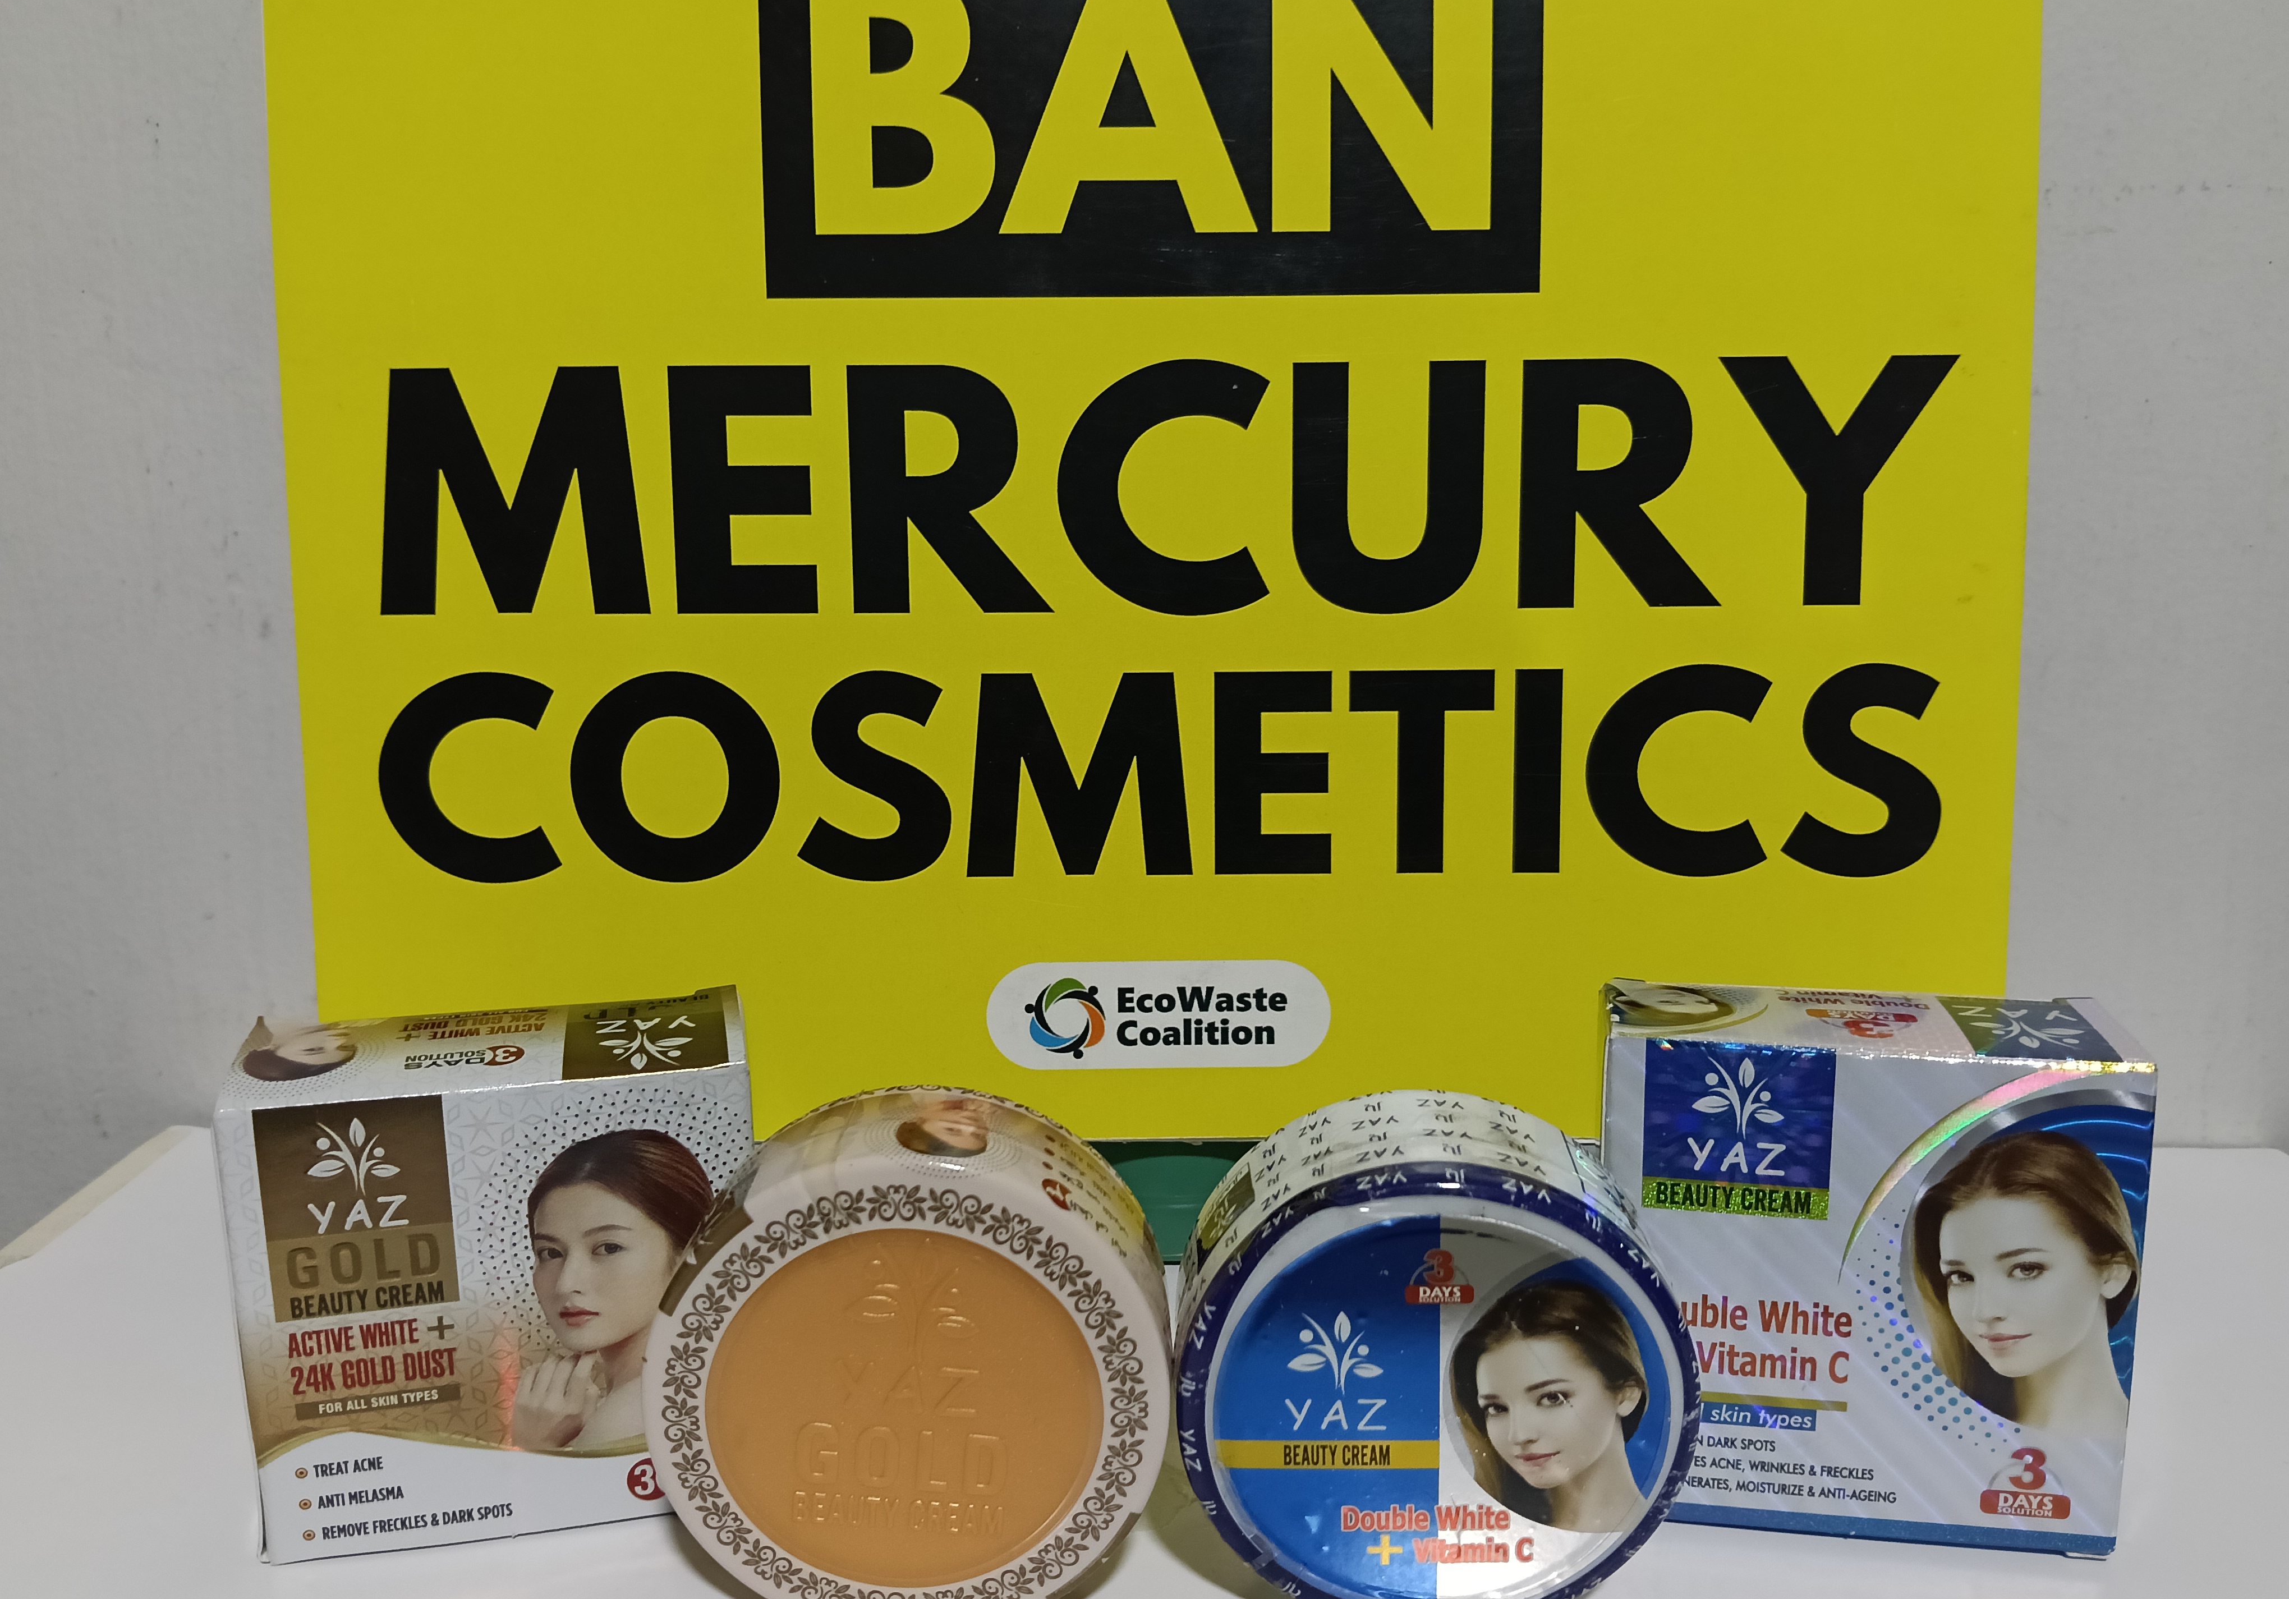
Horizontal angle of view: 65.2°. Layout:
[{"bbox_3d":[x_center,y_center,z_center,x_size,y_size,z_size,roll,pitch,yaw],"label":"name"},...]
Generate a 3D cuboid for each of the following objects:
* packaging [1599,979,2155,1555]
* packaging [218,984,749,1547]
[{"bbox_3d":[0.099,0.064,0.253,0.068,0.069,0.028,1,12,11],"label":"packaging"},{"bbox_3d":[-0.090,0.068,0.260,0.067,0.067,0.029,-3,12,-11],"label":"packaging"}]

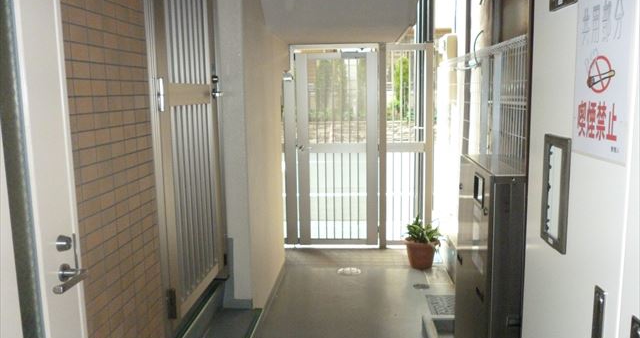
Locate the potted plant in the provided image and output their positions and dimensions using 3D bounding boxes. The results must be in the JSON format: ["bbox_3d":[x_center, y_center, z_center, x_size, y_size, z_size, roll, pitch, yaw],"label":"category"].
[{"bbox_3d":[0.917,0.640,4.599,0.320,0.436,0.304,0,8,5],"label":"potted plant"}]

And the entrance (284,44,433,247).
[{"bbox_3d":[0.365,-0.198,4.992,1.426,1.984,0.100,0,8,5],"label":"entrance"}]

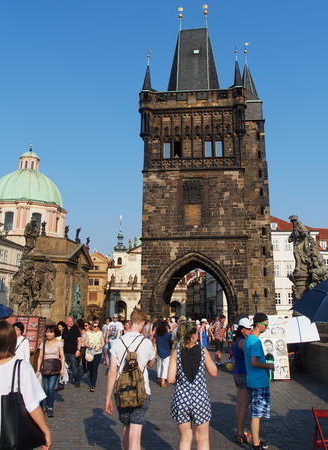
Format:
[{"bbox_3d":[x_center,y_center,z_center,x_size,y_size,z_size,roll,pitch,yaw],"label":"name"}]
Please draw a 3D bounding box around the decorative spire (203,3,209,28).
[{"bbox_3d":[6.581,-32.300,56.392,0.850,4.393,0.850,-1,-13,5],"label":"decorative spire"}]

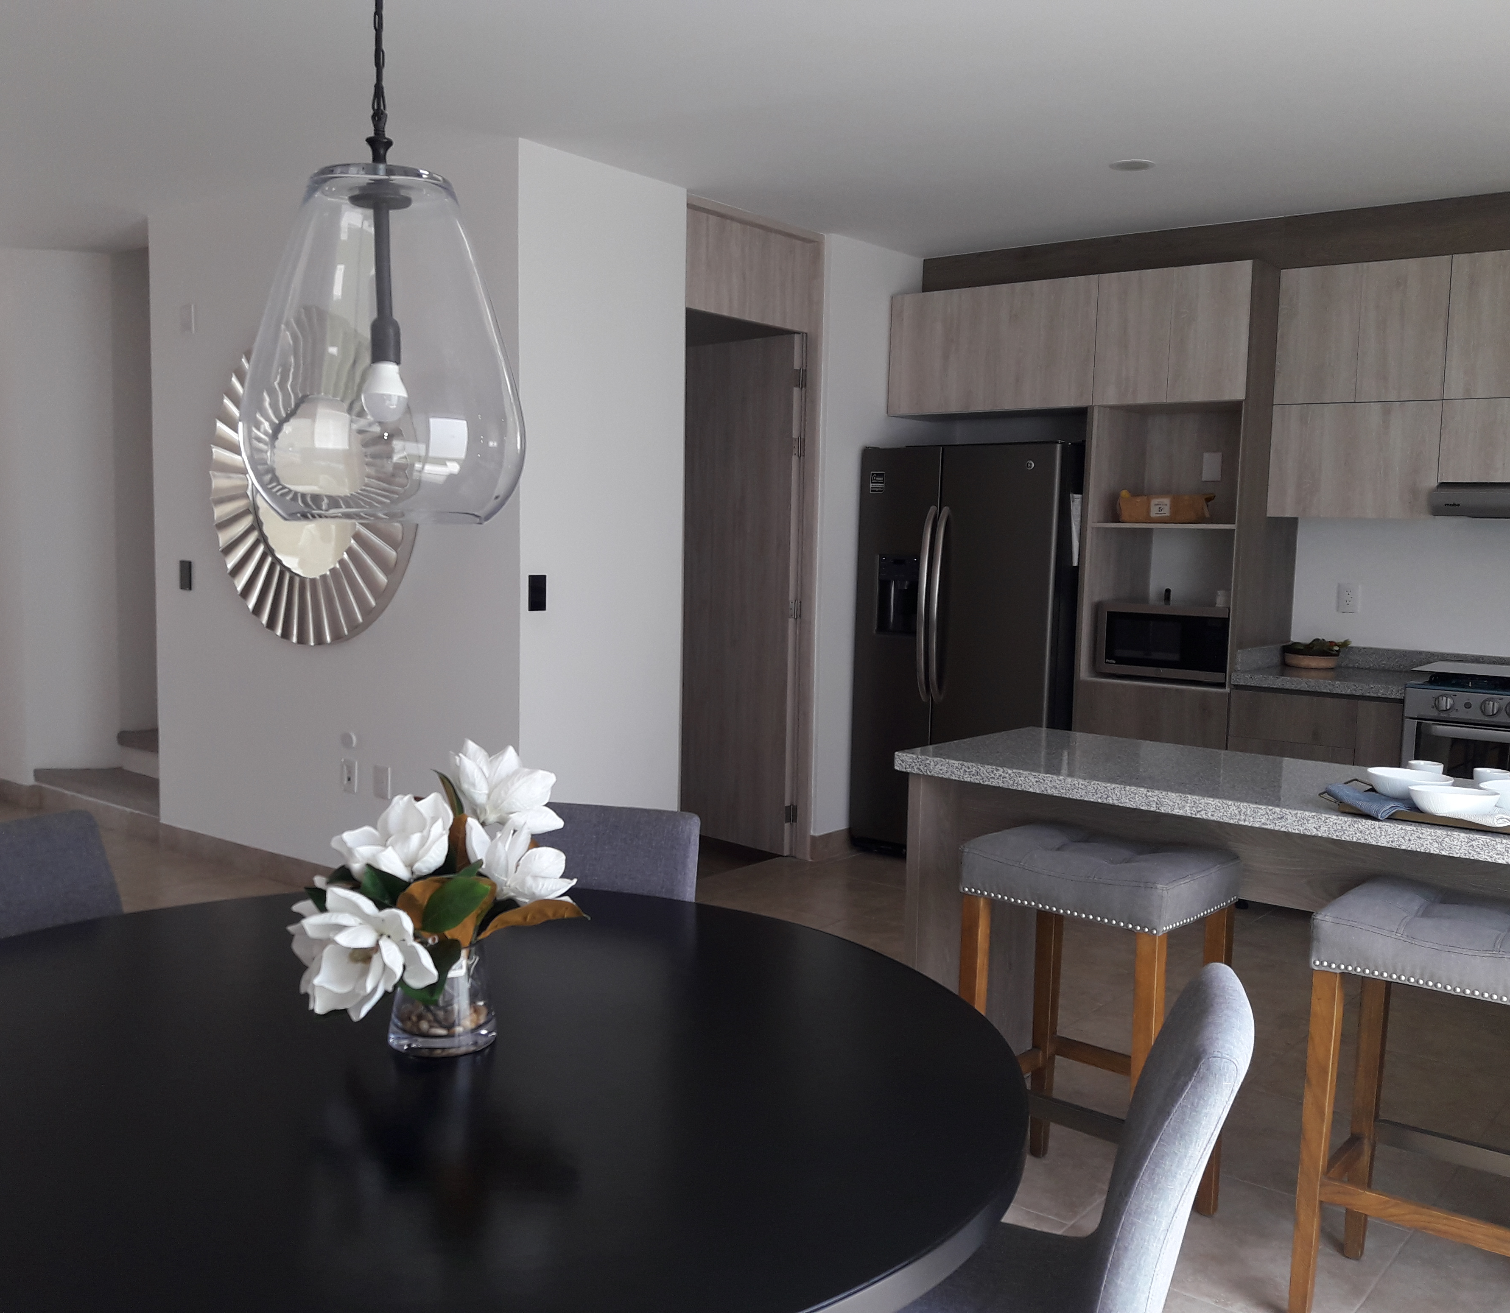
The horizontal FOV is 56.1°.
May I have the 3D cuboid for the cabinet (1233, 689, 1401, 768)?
[{"bbox_3d":[2.214,0.524,5.415,0.612,0.815,0.610,5,7,38],"label":"cabinet"}]

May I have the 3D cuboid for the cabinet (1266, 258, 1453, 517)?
[{"bbox_3d":[2.345,-0.997,5.403,0.606,0.937,0.350,5,7,38],"label":"cabinet"}]

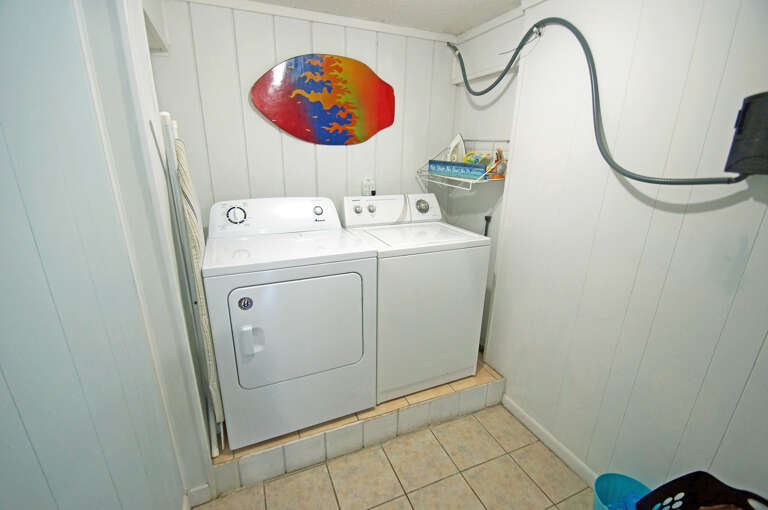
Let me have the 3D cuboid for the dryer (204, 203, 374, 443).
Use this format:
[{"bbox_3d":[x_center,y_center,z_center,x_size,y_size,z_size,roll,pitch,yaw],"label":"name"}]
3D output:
[{"bbox_3d":[-0.504,0.273,1.795,0.737,1.104,0.702,-6,17,-21],"label":"dryer"}]

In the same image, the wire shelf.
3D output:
[{"bbox_3d":[0.510,-0.589,2.048,0.330,0.280,0.540,-7,18,-26],"label":"wire shelf"}]

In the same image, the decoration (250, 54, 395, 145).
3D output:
[{"bbox_3d":[-0.334,-0.941,1.957,0.889,0.502,0.042,-6,17,-21],"label":"decoration"}]

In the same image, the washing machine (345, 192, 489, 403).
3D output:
[{"bbox_3d":[0.155,0.200,2.071,0.687,1.104,0.665,-6,17,-22],"label":"washing machine"}]

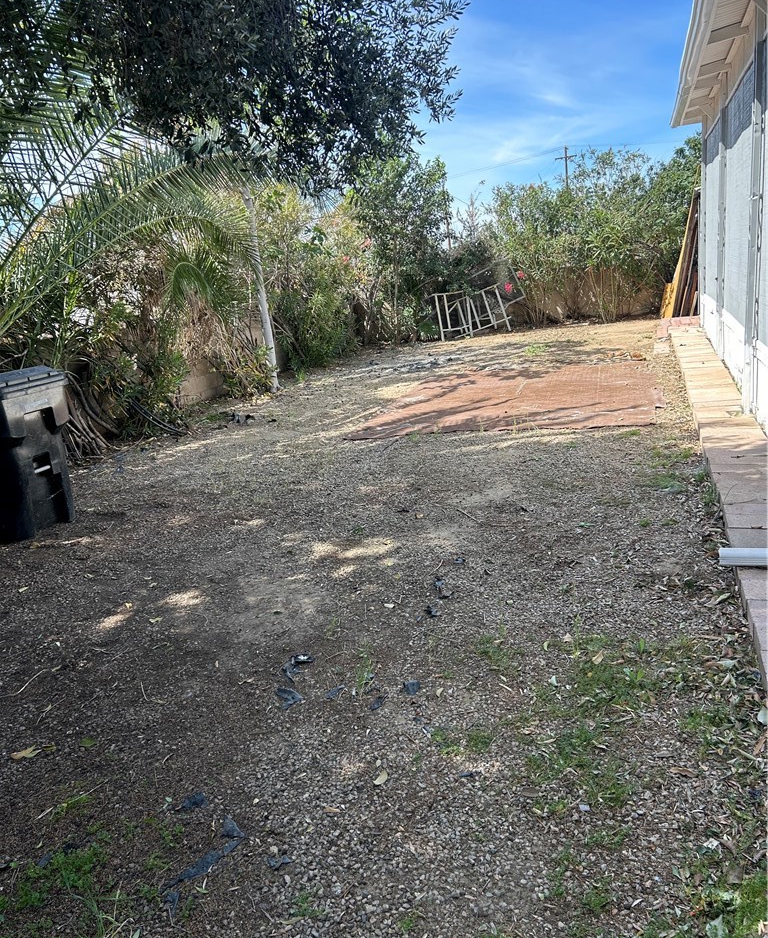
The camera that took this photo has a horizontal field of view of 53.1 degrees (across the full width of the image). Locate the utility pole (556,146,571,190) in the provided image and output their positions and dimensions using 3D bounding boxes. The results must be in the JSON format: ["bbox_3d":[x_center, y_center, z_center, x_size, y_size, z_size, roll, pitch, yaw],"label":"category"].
[{"bbox_3d":[18.239,-25.890,76.422,2.200,11.329,0.300,-1,15,14],"label":"utility pole"}]

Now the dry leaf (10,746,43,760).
[{"bbox_3d":[-1.193,0.953,2.568,0.087,0.020,0.058,-16,18,-37],"label":"dry leaf"}]

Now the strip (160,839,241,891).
[{"bbox_3d":[-0.468,1.032,2.003,0.045,0.025,0.246,7,19,38],"label":"strip"}]

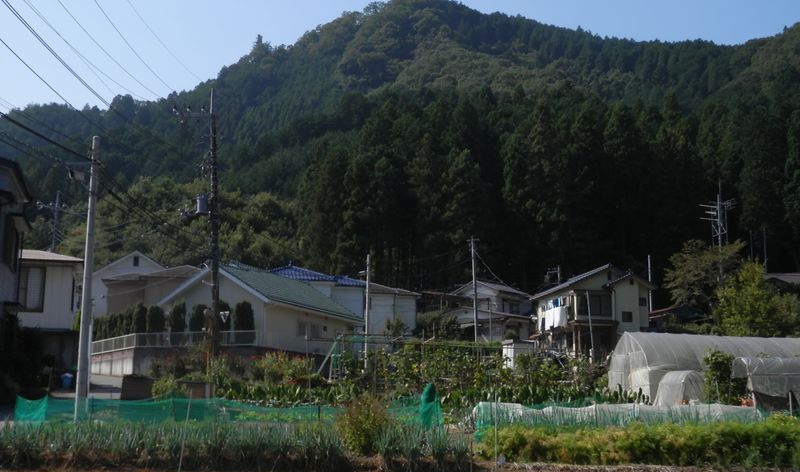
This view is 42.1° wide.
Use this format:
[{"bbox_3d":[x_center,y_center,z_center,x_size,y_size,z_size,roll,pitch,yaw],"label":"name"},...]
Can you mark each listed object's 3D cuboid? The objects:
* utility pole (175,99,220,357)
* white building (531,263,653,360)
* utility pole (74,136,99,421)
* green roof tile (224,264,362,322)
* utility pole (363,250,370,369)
[{"bbox_3d":[-8.977,-0.509,46.122,1.950,12.310,0.700,0,-9,2],"label":"utility pole"},{"bbox_3d":[13.492,6.260,82.464,10.468,7.440,8.000,3,-9,-18],"label":"white building"},{"bbox_3d":[-9.074,1.187,30.168,0.360,8.372,0.360,0,-9,0],"label":"utility pole"},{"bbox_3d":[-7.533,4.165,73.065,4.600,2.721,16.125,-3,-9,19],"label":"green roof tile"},{"bbox_3d":[-2.001,4.693,64.042,0.350,7.364,0.350,0,-9,0],"label":"utility pole"}]

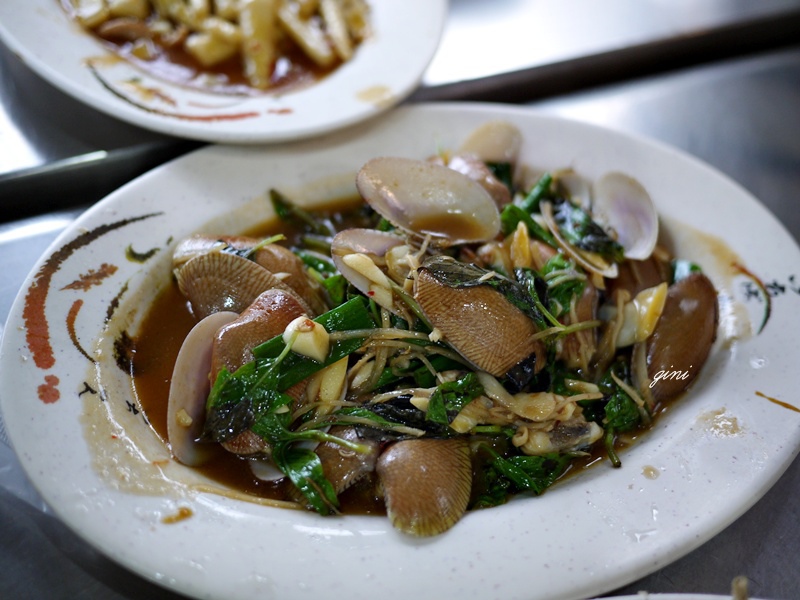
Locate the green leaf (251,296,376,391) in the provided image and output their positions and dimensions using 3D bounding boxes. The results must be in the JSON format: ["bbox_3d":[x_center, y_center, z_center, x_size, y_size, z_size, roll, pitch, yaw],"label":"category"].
[{"bbox_3d":[-0.029,0.015,0.310,0.041,0.006,0.019,-22,51,-12],"label":"green leaf"}]

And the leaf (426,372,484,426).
[{"bbox_3d":[0.017,0.032,0.301,0.014,0.010,0.023,29,59,17],"label":"leaf"}]

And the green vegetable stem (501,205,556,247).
[{"bbox_3d":[0.048,-0.027,0.342,0.021,0.007,0.008,30,53,11],"label":"green vegetable stem"}]

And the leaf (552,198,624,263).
[{"bbox_3d":[0.069,-0.026,0.346,0.015,0.010,0.036,-33,62,-22],"label":"leaf"}]

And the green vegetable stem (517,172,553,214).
[{"bbox_3d":[0.052,-0.041,0.354,0.005,0.005,0.020,25,57,21],"label":"green vegetable stem"}]

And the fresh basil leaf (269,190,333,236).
[{"bbox_3d":[-0.041,-0.034,0.370,0.034,0.008,0.009,39,62,22],"label":"fresh basil leaf"}]

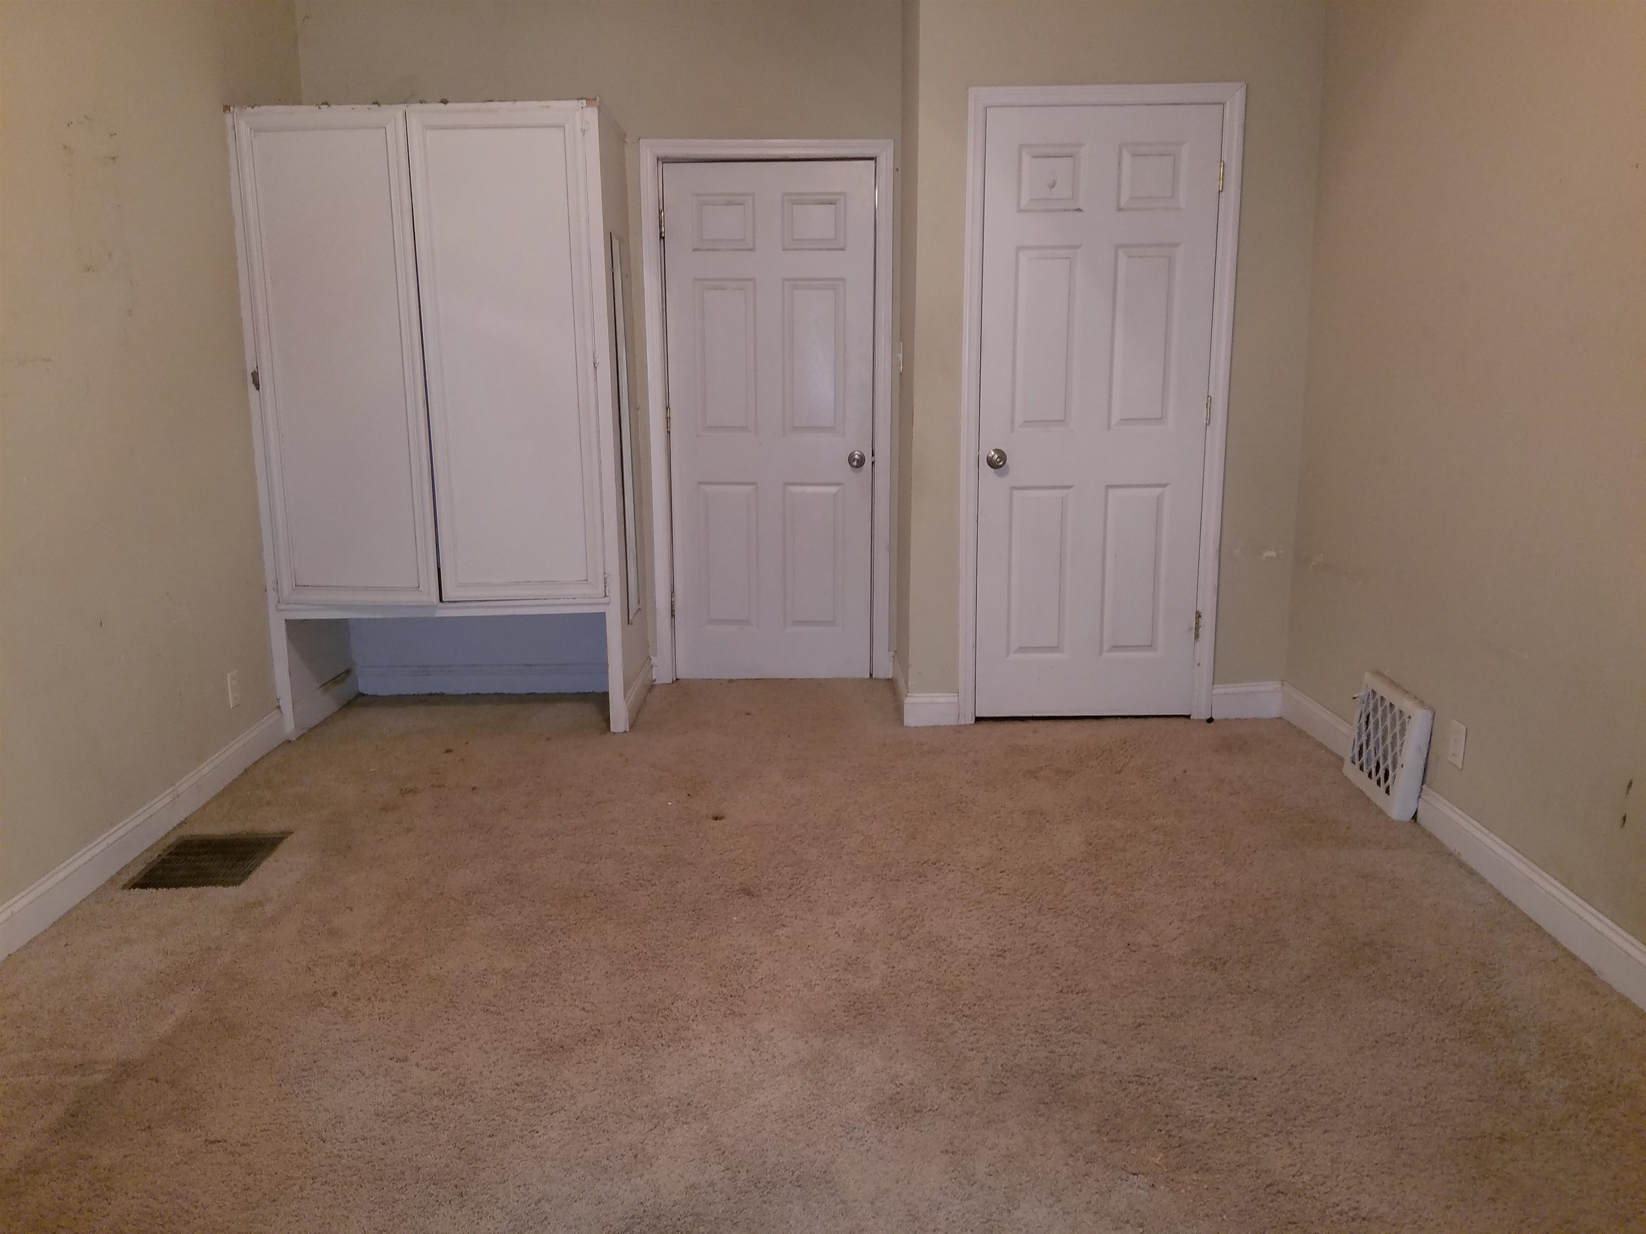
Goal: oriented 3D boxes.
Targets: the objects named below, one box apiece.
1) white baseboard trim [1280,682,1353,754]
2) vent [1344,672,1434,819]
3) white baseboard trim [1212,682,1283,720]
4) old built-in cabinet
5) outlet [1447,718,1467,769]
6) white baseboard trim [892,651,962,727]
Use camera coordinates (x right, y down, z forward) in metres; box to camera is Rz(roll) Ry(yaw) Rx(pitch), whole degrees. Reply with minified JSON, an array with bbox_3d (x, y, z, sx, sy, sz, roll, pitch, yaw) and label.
[{"bbox_3d":[1.655,0.359,4.128,0.020,0.124,0.525,-1,13,-2],"label":"white baseboard trim"},{"bbox_3d":[1.651,0.370,3.625,0.050,0.330,0.385,5,13,1],"label":"vent"},{"bbox_3d":[1.509,0.301,4.387,0.255,0.126,0.020,-1,13,-1],"label":"white baseboard trim"},{"bbox_3d":[-1.285,-0.663,4.389,1.180,2.065,0.650,-1,13,-2],"label":"old built-in cabinet"},{"bbox_3d":[1.665,0.336,3.245,0.008,0.115,0.072,-1,13,-1],"label":"outlet"},{"bbox_3d":[0.379,0.260,4.638,0.193,0.120,0.600,-1,13,-1],"label":"white baseboard trim"}]

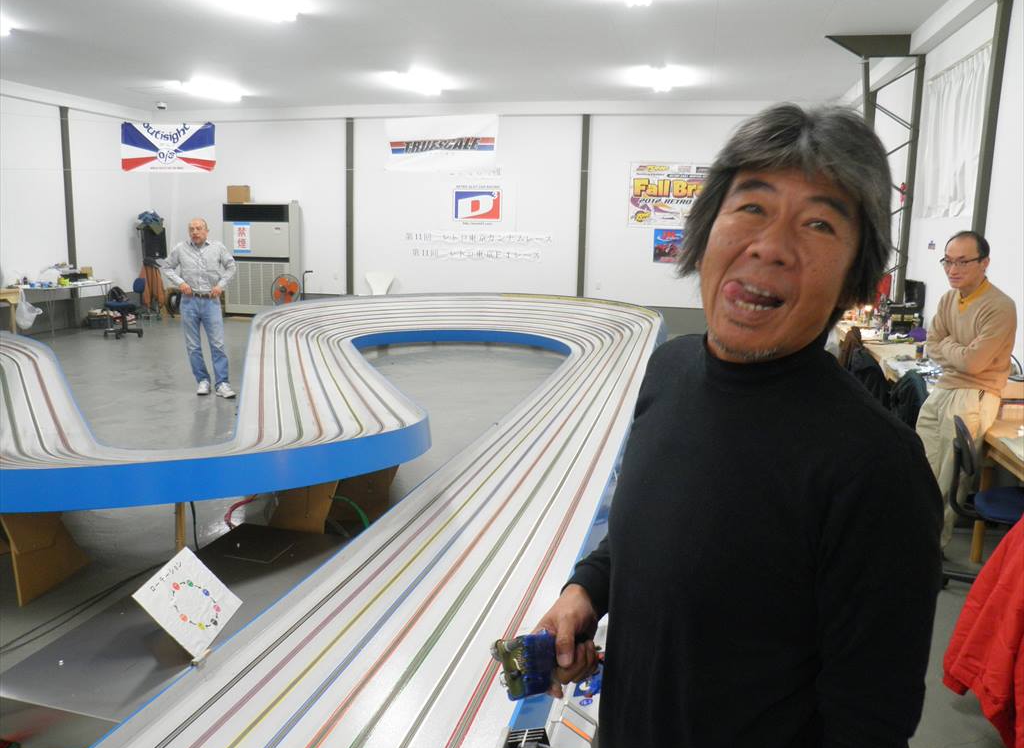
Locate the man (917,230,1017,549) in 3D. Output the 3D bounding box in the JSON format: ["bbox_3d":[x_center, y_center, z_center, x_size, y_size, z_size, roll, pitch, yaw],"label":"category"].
[{"bbox_3d":[2.041,0.201,3.769,0.460,1.680,0.520,-4,11,-29],"label":"man"}]

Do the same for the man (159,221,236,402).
[{"bbox_3d":[-3.039,-0.644,8.053,0.700,1.690,0.420,-2,10,-18],"label":"man"}]

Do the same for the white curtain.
[{"bbox_3d":[3.741,-1.987,7.090,0.100,1.300,1.750,3,10,12],"label":"white curtain"}]

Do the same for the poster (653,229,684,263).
[{"bbox_3d":[2.450,-1.975,12.805,0.500,0.500,0.020,3,10,12],"label":"poster"}]

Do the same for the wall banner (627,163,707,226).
[{"bbox_3d":[2.546,-2.733,12.655,1.480,0.960,0.020,3,10,12],"label":"wall banner"}]

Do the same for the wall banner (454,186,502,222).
[{"bbox_3d":[-0.567,-2.733,13.339,0.810,0.610,0.020,3,10,12],"label":"wall banner"}]

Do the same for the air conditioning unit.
[{"bbox_3d":[-4.238,-1.924,14.160,1.210,1.910,0.410,3,10,12],"label":"air conditioning unit"}]

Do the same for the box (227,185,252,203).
[{"bbox_3d":[-4.586,-3.030,14.028,0.370,0.300,0.270,3,10,12],"label":"box"}]

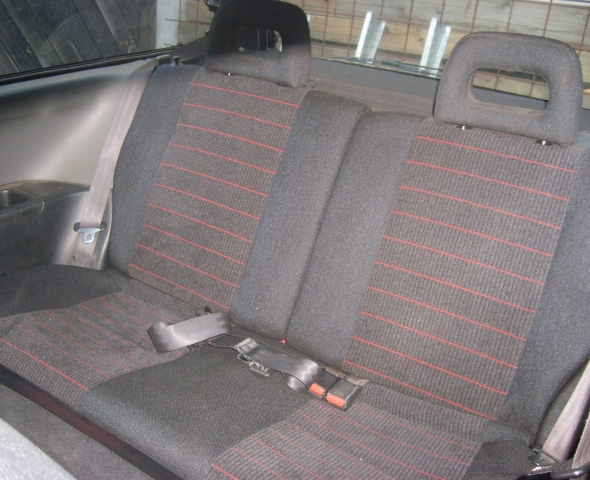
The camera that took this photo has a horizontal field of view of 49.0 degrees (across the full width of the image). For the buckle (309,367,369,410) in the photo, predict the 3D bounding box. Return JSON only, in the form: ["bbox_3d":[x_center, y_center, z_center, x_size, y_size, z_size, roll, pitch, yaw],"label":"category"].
[{"bbox_3d":[0.080,0.279,1.232,0.086,0.025,0.068,17,37,31],"label":"buckle"}]

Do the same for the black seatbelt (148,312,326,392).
[{"bbox_3d":[-0.099,0.203,1.230,0.295,0.065,0.150,12,23,14],"label":"black seatbelt"}]

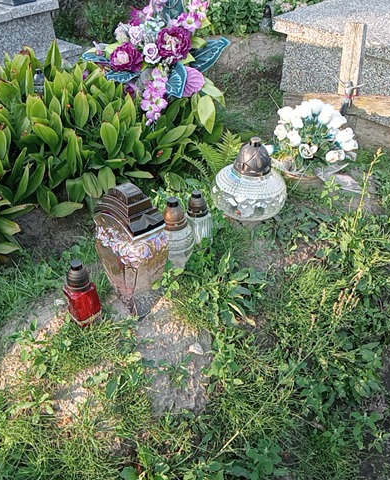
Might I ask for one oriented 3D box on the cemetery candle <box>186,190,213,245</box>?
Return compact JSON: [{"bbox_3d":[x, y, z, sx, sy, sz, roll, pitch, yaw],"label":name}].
[{"bbox_3d":[0.021,-0.064,1.603,0.082,0.188,0.082,-1,38,0],"label":"cemetery candle"}]

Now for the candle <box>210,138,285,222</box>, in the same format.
[{"bbox_3d":[0.178,-0.209,1.718,0.243,0.270,0.243,-1,38,0],"label":"candle"}]

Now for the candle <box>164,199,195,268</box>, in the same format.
[{"bbox_3d":[-0.049,-0.022,1.509,0.098,0.237,0.098,-1,38,0],"label":"candle"}]

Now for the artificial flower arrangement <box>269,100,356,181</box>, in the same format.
[{"bbox_3d":[0.424,-0.335,1.876,0.295,0.270,0.280,-1,38,0],"label":"artificial flower arrangement"}]

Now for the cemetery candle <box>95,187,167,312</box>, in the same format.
[{"bbox_3d":[-0.160,0.028,1.336,0.105,0.374,0.147,-31,47,-33],"label":"cemetery candle"}]

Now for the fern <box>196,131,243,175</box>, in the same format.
[{"bbox_3d":[0.117,-0.325,1.957,0.200,0.160,0.200,-1,38,0],"label":"fern"}]

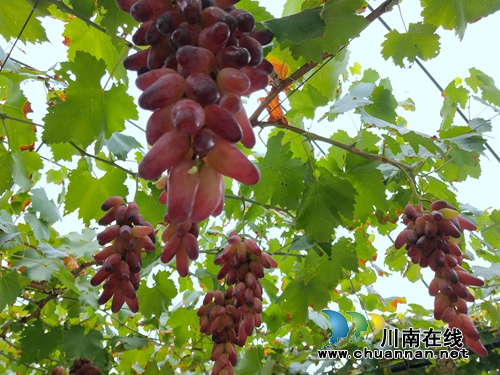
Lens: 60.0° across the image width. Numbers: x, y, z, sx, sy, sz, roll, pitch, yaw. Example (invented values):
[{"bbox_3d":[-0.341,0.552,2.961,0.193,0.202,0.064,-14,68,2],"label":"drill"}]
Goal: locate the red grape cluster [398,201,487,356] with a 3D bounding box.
[{"bbox_3d":[0.298,0.138,0.690,0.118,0.245,0.110,-17,-28,16],"label":"red grape cluster"}]

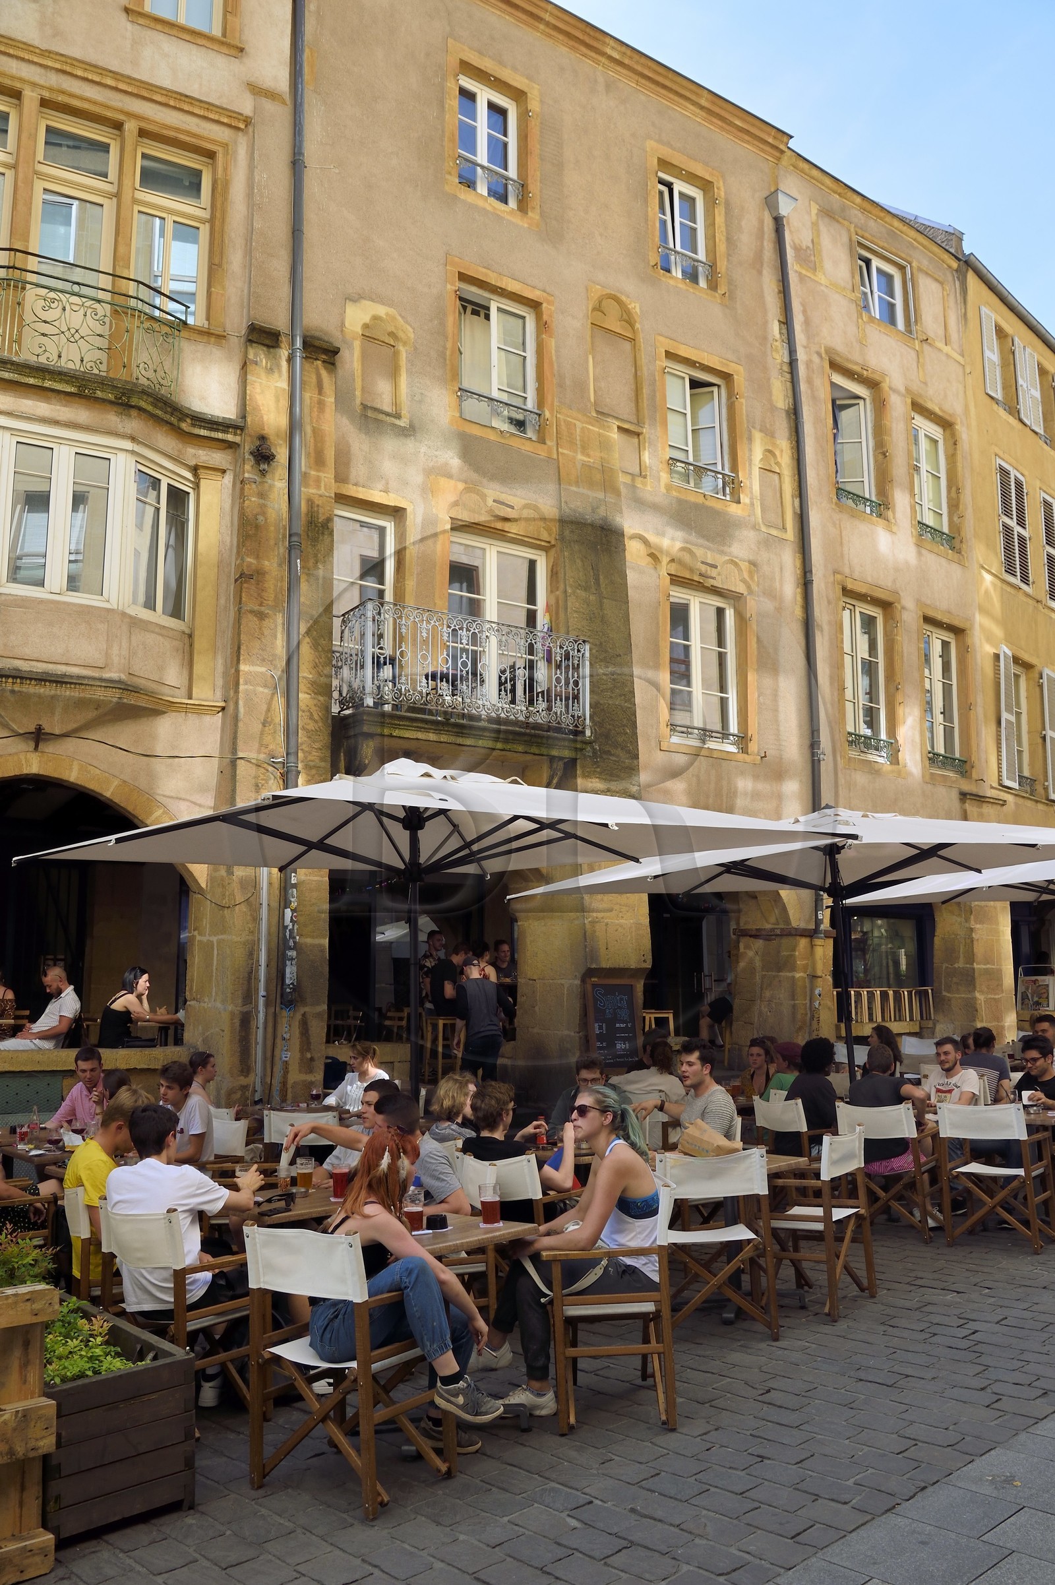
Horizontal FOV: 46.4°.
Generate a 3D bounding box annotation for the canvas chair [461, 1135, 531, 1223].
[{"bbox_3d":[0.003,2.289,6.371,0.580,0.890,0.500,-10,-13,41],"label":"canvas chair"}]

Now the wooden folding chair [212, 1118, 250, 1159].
[{"bbox_3d":[-2.016,2.419,7.370,0.570,0.870,0.480,-10,-13,39],"label":"wooden folding chair"}]

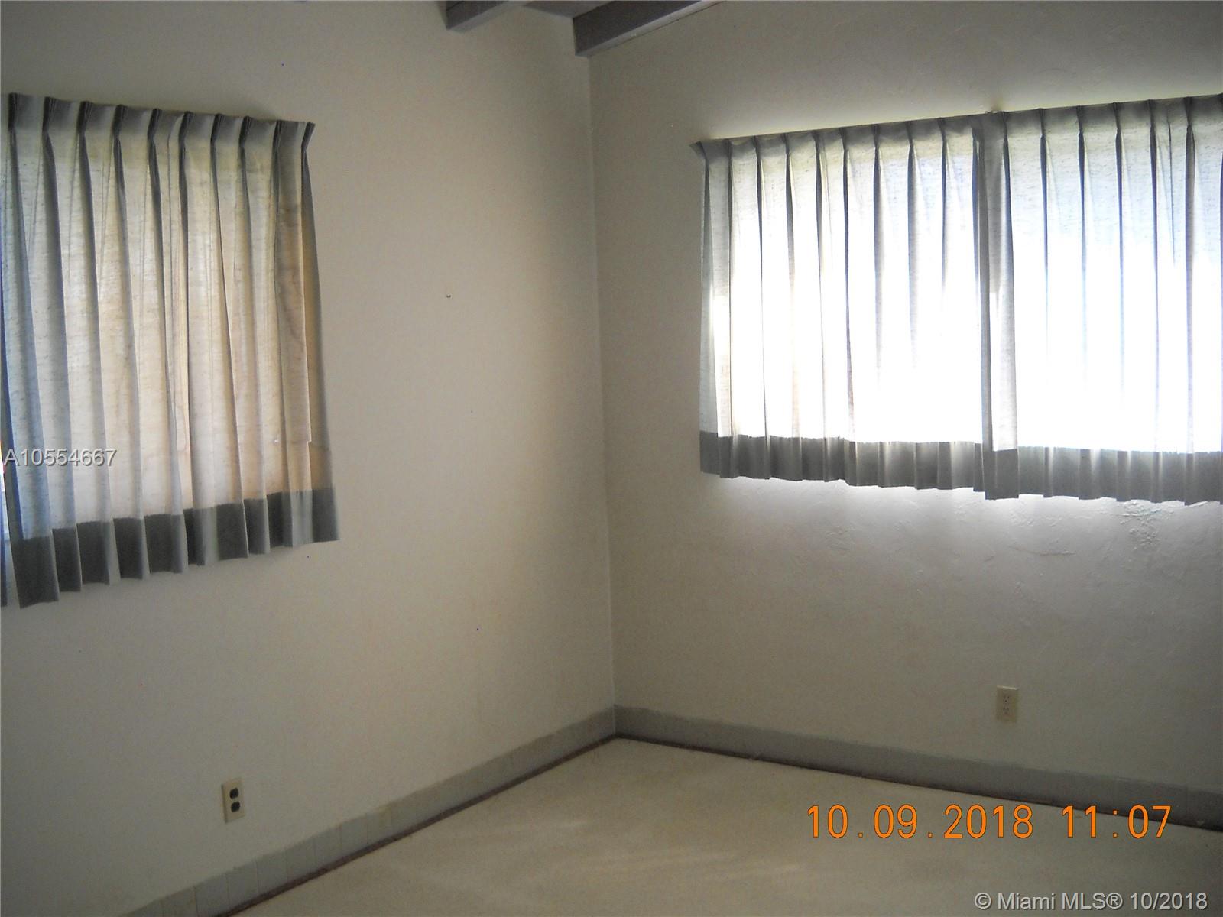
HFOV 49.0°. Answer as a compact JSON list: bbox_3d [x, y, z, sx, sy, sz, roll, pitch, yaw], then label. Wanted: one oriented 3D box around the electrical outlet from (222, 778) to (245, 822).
[{"bbox_3d":[-1.044,0.946,3.712,0.010,0.114,0.070,1,6,35],"label":"electrical outlet"}]

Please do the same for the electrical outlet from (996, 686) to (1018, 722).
[{"bbox_3d":[1.258,0.783,4.270,0.070,0.114,0.010,1,6,35],"label":"electrical outlet"}]

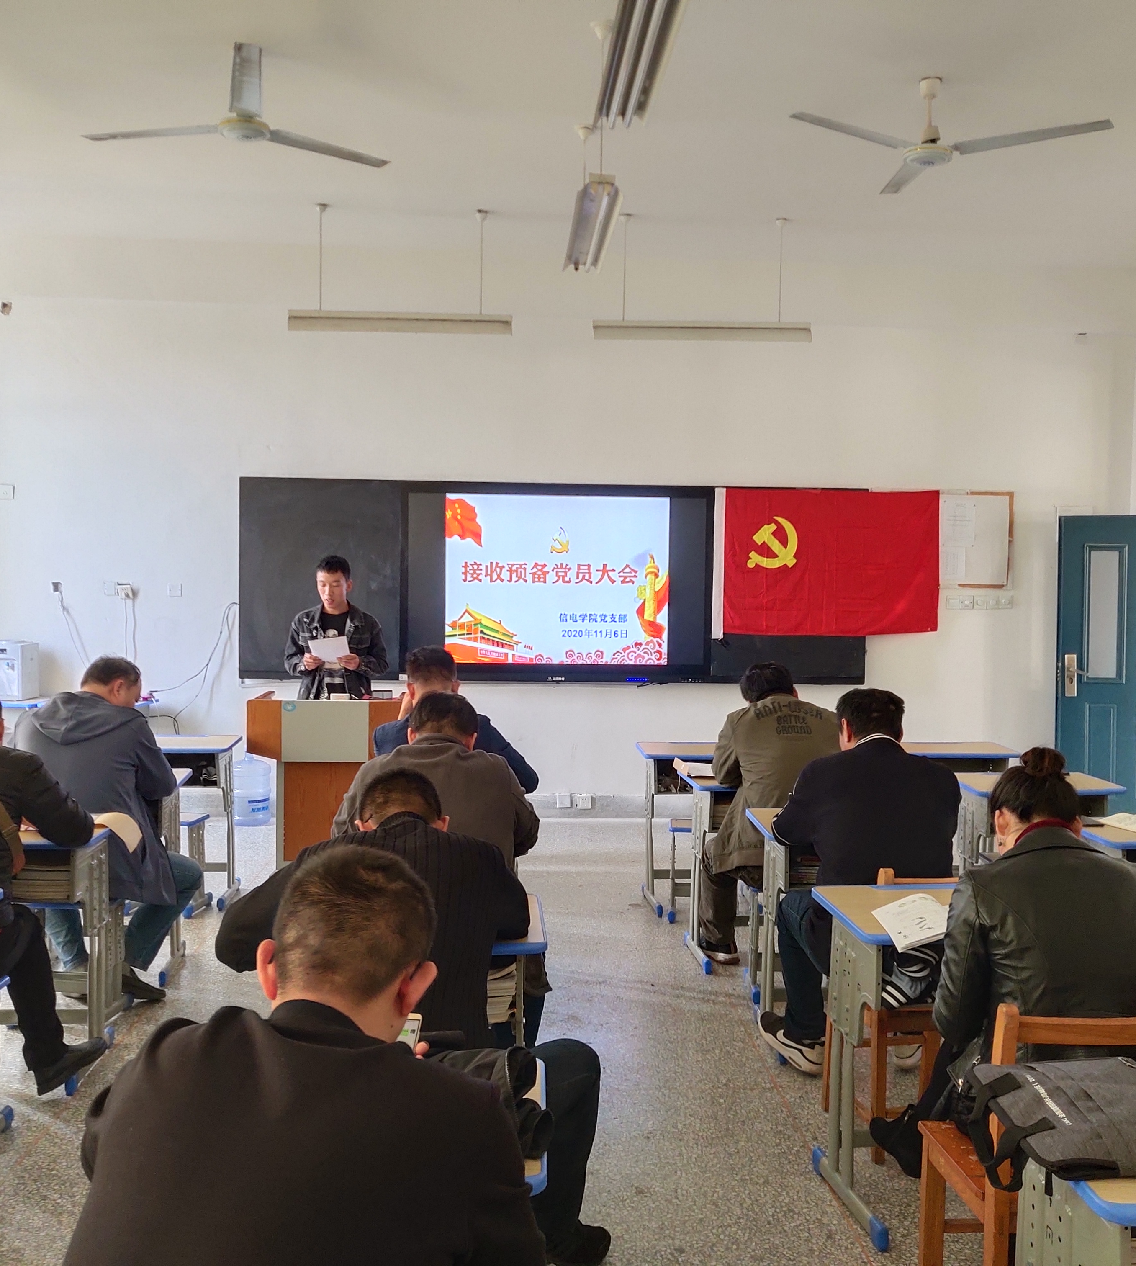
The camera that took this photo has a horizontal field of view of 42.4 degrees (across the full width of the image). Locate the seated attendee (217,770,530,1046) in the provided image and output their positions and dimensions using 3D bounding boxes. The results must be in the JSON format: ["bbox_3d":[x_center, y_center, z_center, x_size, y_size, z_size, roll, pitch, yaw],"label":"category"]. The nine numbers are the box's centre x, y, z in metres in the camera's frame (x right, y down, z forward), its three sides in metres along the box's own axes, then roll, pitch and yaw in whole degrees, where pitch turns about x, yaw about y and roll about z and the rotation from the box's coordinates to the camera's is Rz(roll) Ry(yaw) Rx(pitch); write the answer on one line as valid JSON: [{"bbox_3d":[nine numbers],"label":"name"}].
[{"bbox_3d":[-0.378,0.800,2.928,0.640,1.050,0.780,1,1,-3],"label":"seated attendee"}]

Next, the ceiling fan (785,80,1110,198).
[{"bbox_3d":[1.442,-2.061,5.963,1.280,0.350,1.200,0,2,-3],"label":"ceiling fan"}]

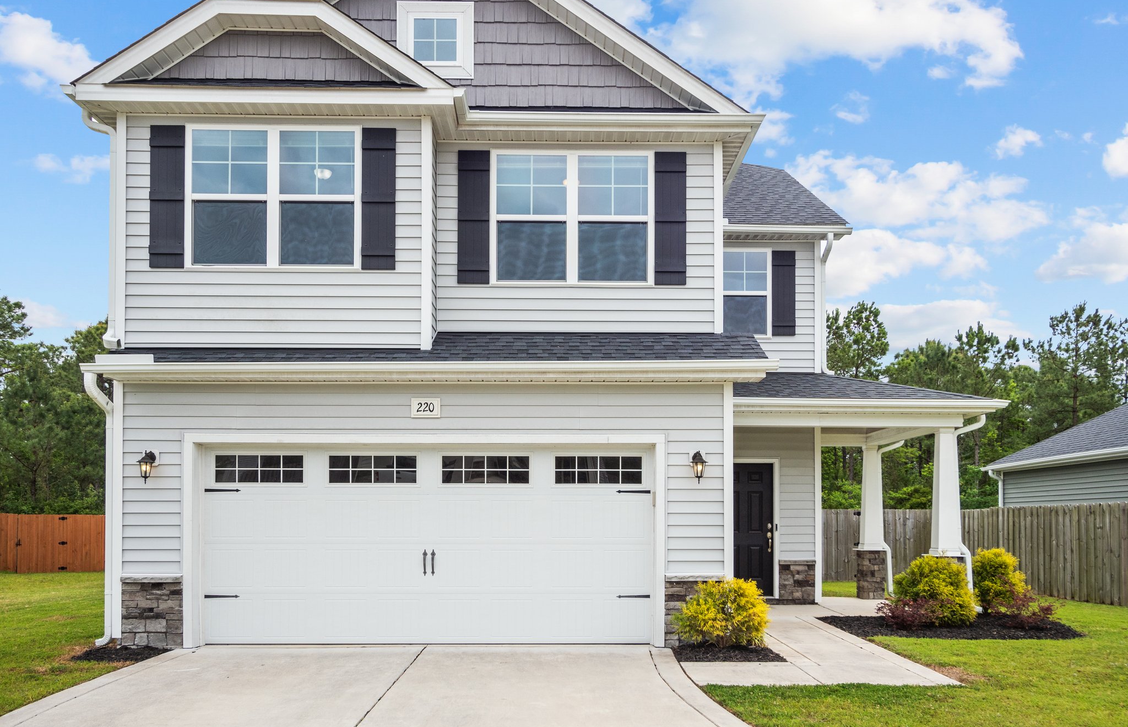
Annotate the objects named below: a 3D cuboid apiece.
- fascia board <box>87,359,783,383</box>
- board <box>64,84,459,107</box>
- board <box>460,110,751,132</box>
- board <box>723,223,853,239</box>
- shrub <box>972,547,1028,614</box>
[{"bbox_3d":[-1.370,0.072,9.300,7.100,0.200,0.130,0,-3,-1],"label":"fascia board"},{"bbox_3d":[-3.073,-2.774,9.400,3.900,0.190,0.060,0,-3,-1],"label":"board"},{"bbox_3d":[0.517,-2.656,10.000,3.280,0.200,0.120,0,-3,-1],"label":"board"},{"bbox_3d":[3.265,-1.970,13.550,2.100,0.180,0.130,0,-3,-1],"label":"board"},{"bbox_3d":[5.708,2.840,12.000,0.820,0.870,0.800,0,-2,-1],"label":"shrub"}]

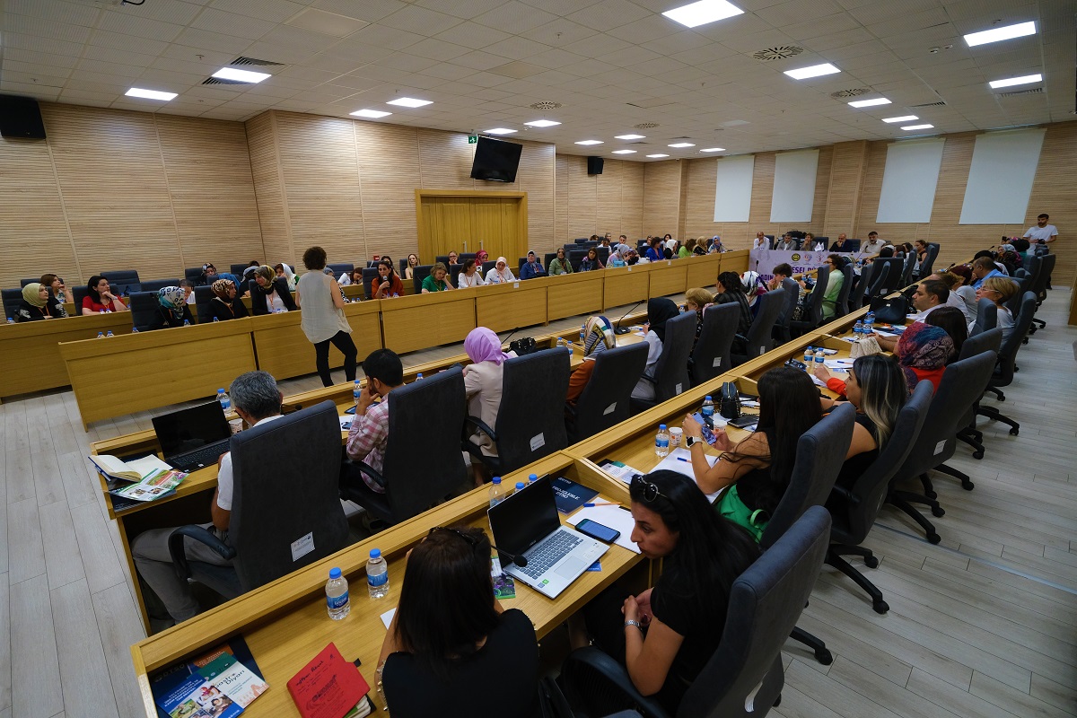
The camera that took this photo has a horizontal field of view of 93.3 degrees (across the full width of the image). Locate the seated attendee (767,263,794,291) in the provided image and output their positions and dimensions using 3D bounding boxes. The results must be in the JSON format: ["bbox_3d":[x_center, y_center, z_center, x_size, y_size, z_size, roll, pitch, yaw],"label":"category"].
[{"bbox_3d":[2.922,-0.606,6.438,0.520,1.200,0.780,-12,19,-35],"label":"seated attendee"}]

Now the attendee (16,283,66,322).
[{"bbox_3d":[-5.806,-0.284,6.148,0.800,1.231,0.550,9,18,31],"label":"attendee"}]

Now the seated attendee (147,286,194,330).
[{"bbox_3d":[-4.068,-0.225,5.845,0.780,1.220,0.530,10,19,33],"label":"seated attendee"}]

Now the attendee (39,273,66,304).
[{"bbox_3d":[-6.691,-0.583,7.279,0.800,1.230,0.500,6,17,24],"label":"attendee"}]

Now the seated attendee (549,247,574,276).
[{"bbox_3d":[0.561,-1.484,9.694,0.520,1.215,0.780,-11,19,-32],"label":"seated attendee"}]

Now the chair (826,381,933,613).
[{"bbox_3d":[1.543,0.647,2.634,0.670,1.120,0.640,14,21,42],"label":"chair"}]

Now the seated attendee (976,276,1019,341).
[{"bbox_3d":[4.178,-0.185,5.002,0.800,1.239,0.480,14,22,43],"label":"seated attendee"}]

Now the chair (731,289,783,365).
[{"bbox_3d":[2.244,-0.241,5.625,0.620,1.090,0.680,-16,21,-42],"label":"chair"}]

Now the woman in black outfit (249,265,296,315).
[{"bbox_3d":[-3.127,-0.467,6.140,0.520,1.269,0.780,-13,20,-38],"label":"woman in black outfit"}]

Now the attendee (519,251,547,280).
[{"bbox_3d":[0.003,-1.371,9.540,0.500,1.240,0.800,-12,19,-34],"label":"attendee"}]

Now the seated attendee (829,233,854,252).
[{"bbox_3d":[7.860,-2.591,13.277,0.800,1.280,0.550,-16,21,-42],"label":"seated attendee"}]

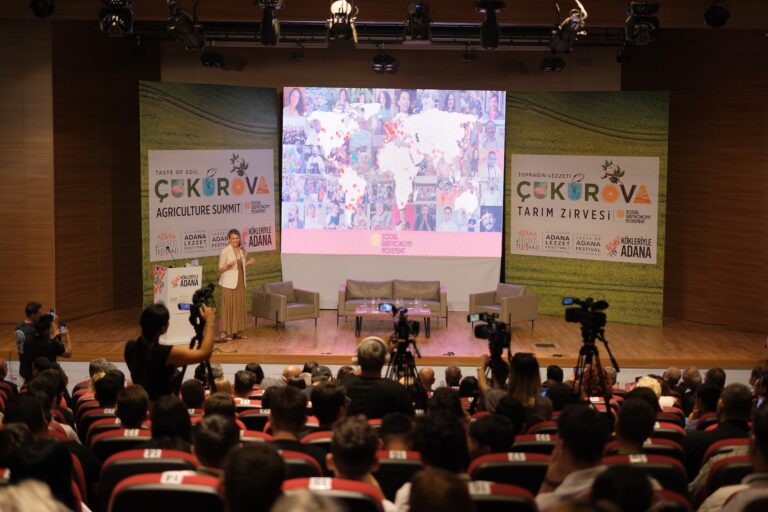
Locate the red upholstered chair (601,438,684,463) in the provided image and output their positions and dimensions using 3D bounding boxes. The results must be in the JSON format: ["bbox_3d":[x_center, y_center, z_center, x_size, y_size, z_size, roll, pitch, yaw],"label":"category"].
[{"bbox_3d":[1.472,1.478,6.409,0.550,0.950,0.640,1,6,-2],"label":"red upholstered chair"}]

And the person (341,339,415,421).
[{"bbox_3d":[-0.050,1.226,7.041,0.550,1.426,0.750,1,5,0],"label":"person"}]

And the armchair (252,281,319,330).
[{"bbox_3d":[-1.610,0.789,17.633,0.820,0.750,0.780,-3,6,-37],"label":"armchair"}]

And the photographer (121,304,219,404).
[{"bbox_3d":[-1.614,1.169,7.971,0.600,1.639,0.520,3,5,24],"label":"photographer"}]

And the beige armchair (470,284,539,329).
[{"bbox_3d":[1.979,0.853,17.654,0.760,0.720,0.800,-5,8,-44],"label":"beige armchair"}]

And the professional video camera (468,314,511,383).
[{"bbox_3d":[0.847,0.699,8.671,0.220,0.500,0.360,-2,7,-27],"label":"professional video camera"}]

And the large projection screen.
[{"bbox_3d":[0.156,-0.978,19.153,3.980,4.000,0.120,1,6,0],"label":"large projection screen"}]

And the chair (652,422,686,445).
[{"bbox_3d":[1.657,1.495,6.920,0.540,0.950,0.620,1,5,0],"label":"chair"}]

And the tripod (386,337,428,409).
[{"bbox_3d":[0.157,1.341,8.740,0.750,1.400,0.720,1,6,0],"label":"tripod"}]

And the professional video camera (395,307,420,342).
[{"bbox_3d":[0.187,0.548,8.656,0.200,0.290,0.360,1,6,5],"label":"professional video camera"}]

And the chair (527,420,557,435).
[{"bbox_3d":[1.114,1.484,6.920,0.540,0.950,0.620,1,5,0],"label":"chair"}]

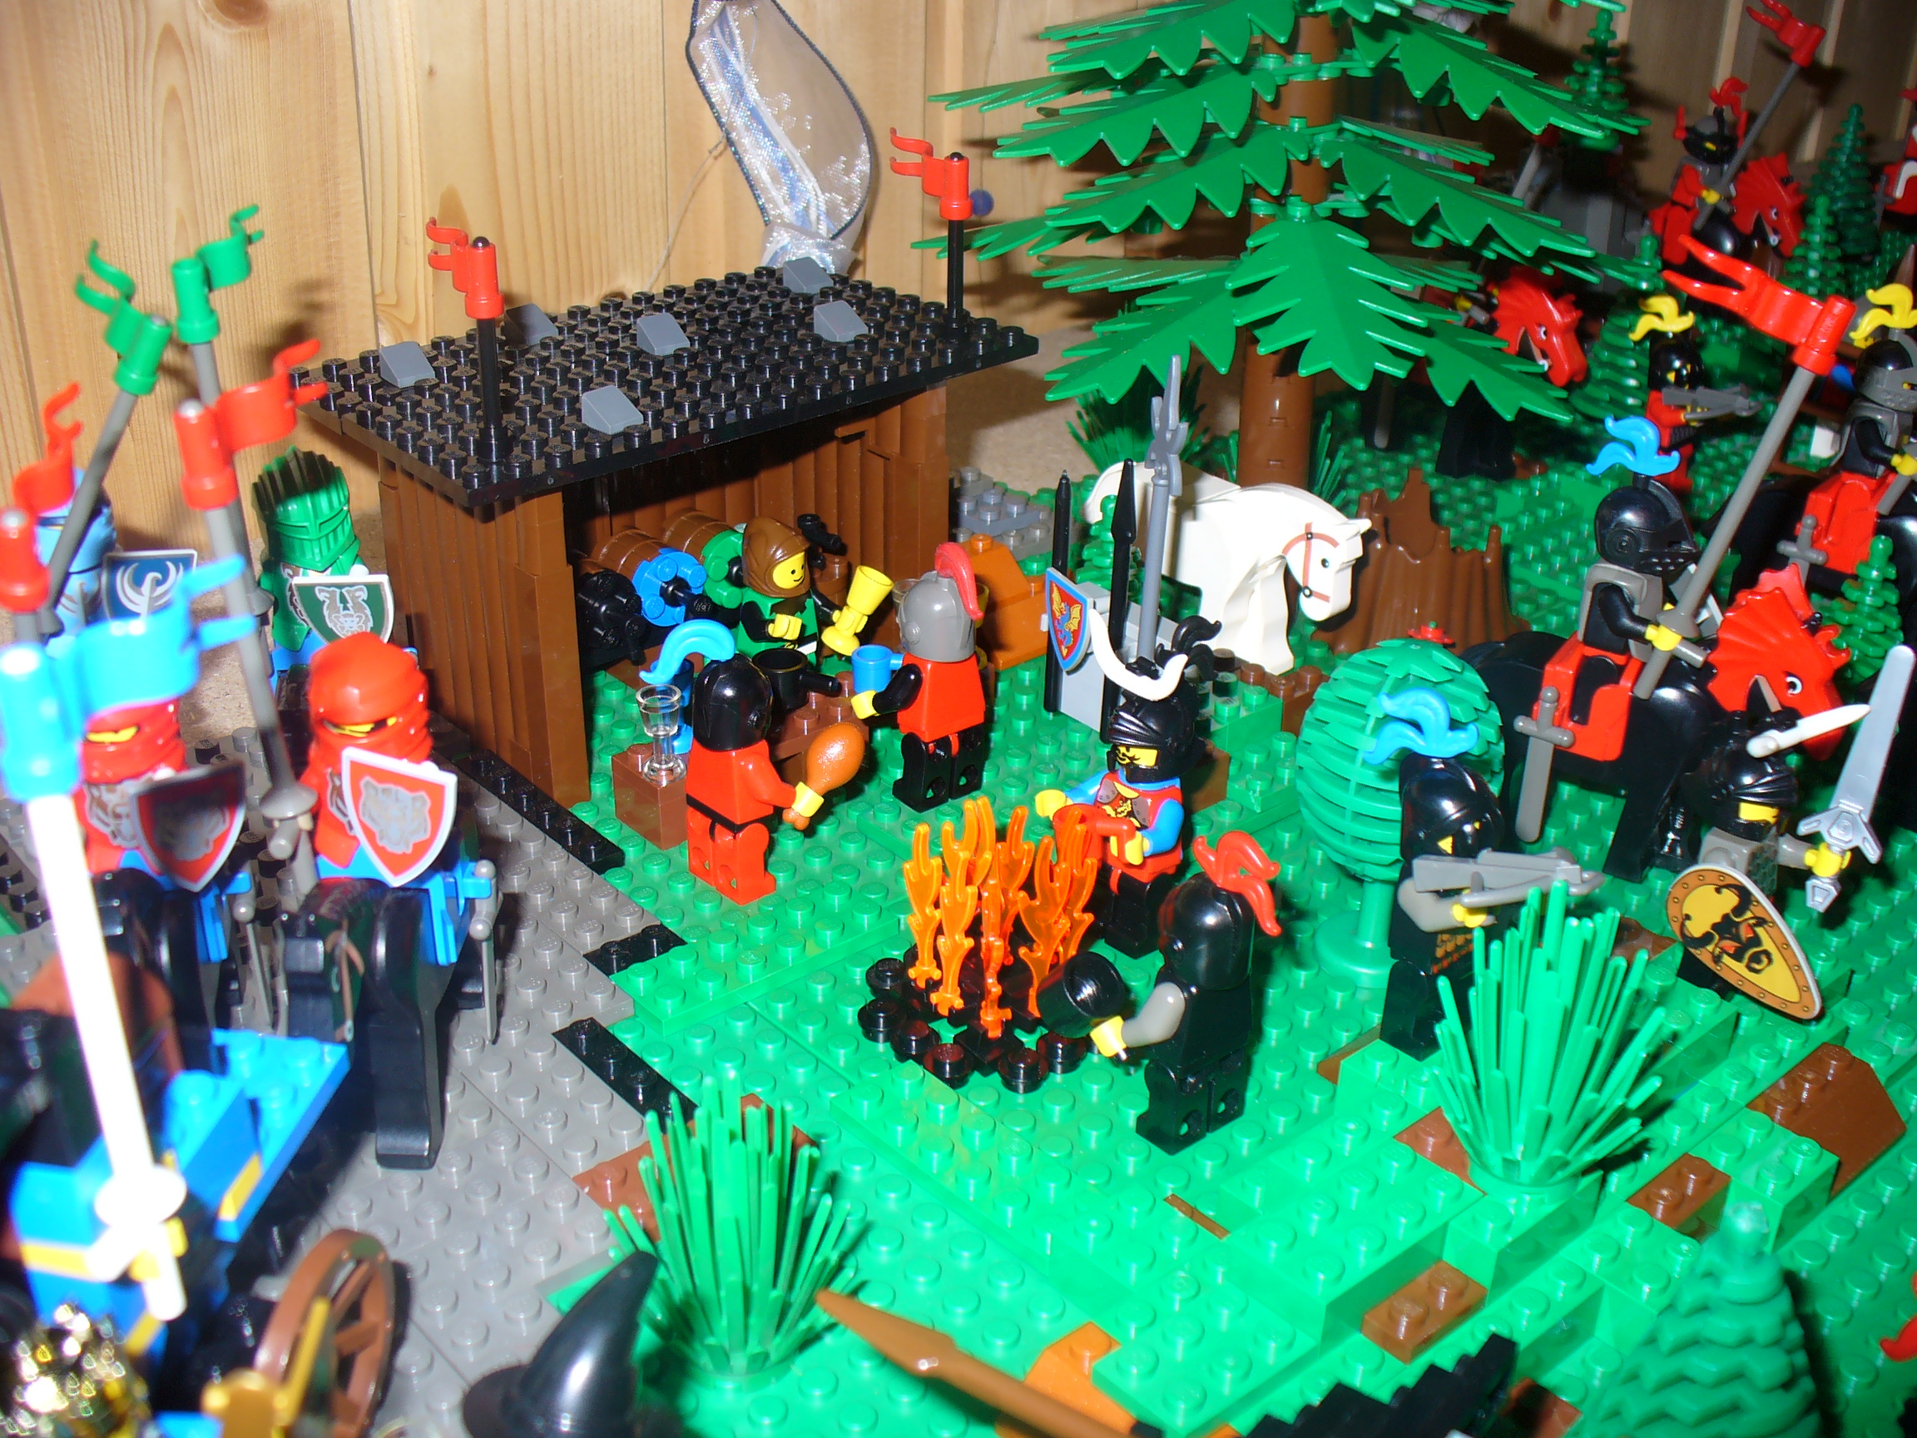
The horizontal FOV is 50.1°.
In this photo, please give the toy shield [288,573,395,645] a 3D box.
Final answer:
[{"bbox_3d":[-0.107,-0.015,0.357,0.017,0.019,0.006,-3,27,-7],"label":"toy shield"}]

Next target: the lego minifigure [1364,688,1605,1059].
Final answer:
[{"bbox_3d":[0.074,0.025,0.295,0.028,0.055,0.046,-21,34,-36],"label":"lego minifigure"}]

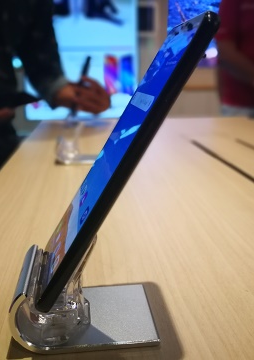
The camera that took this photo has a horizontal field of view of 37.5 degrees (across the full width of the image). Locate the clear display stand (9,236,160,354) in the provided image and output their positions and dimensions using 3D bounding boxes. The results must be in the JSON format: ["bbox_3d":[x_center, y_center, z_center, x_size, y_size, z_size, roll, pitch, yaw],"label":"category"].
[{"bbox_3d":[-0.024,0.059,0.224,0.079,0.055,0.057,-2,17,-6],"label":"clear display stand"}]

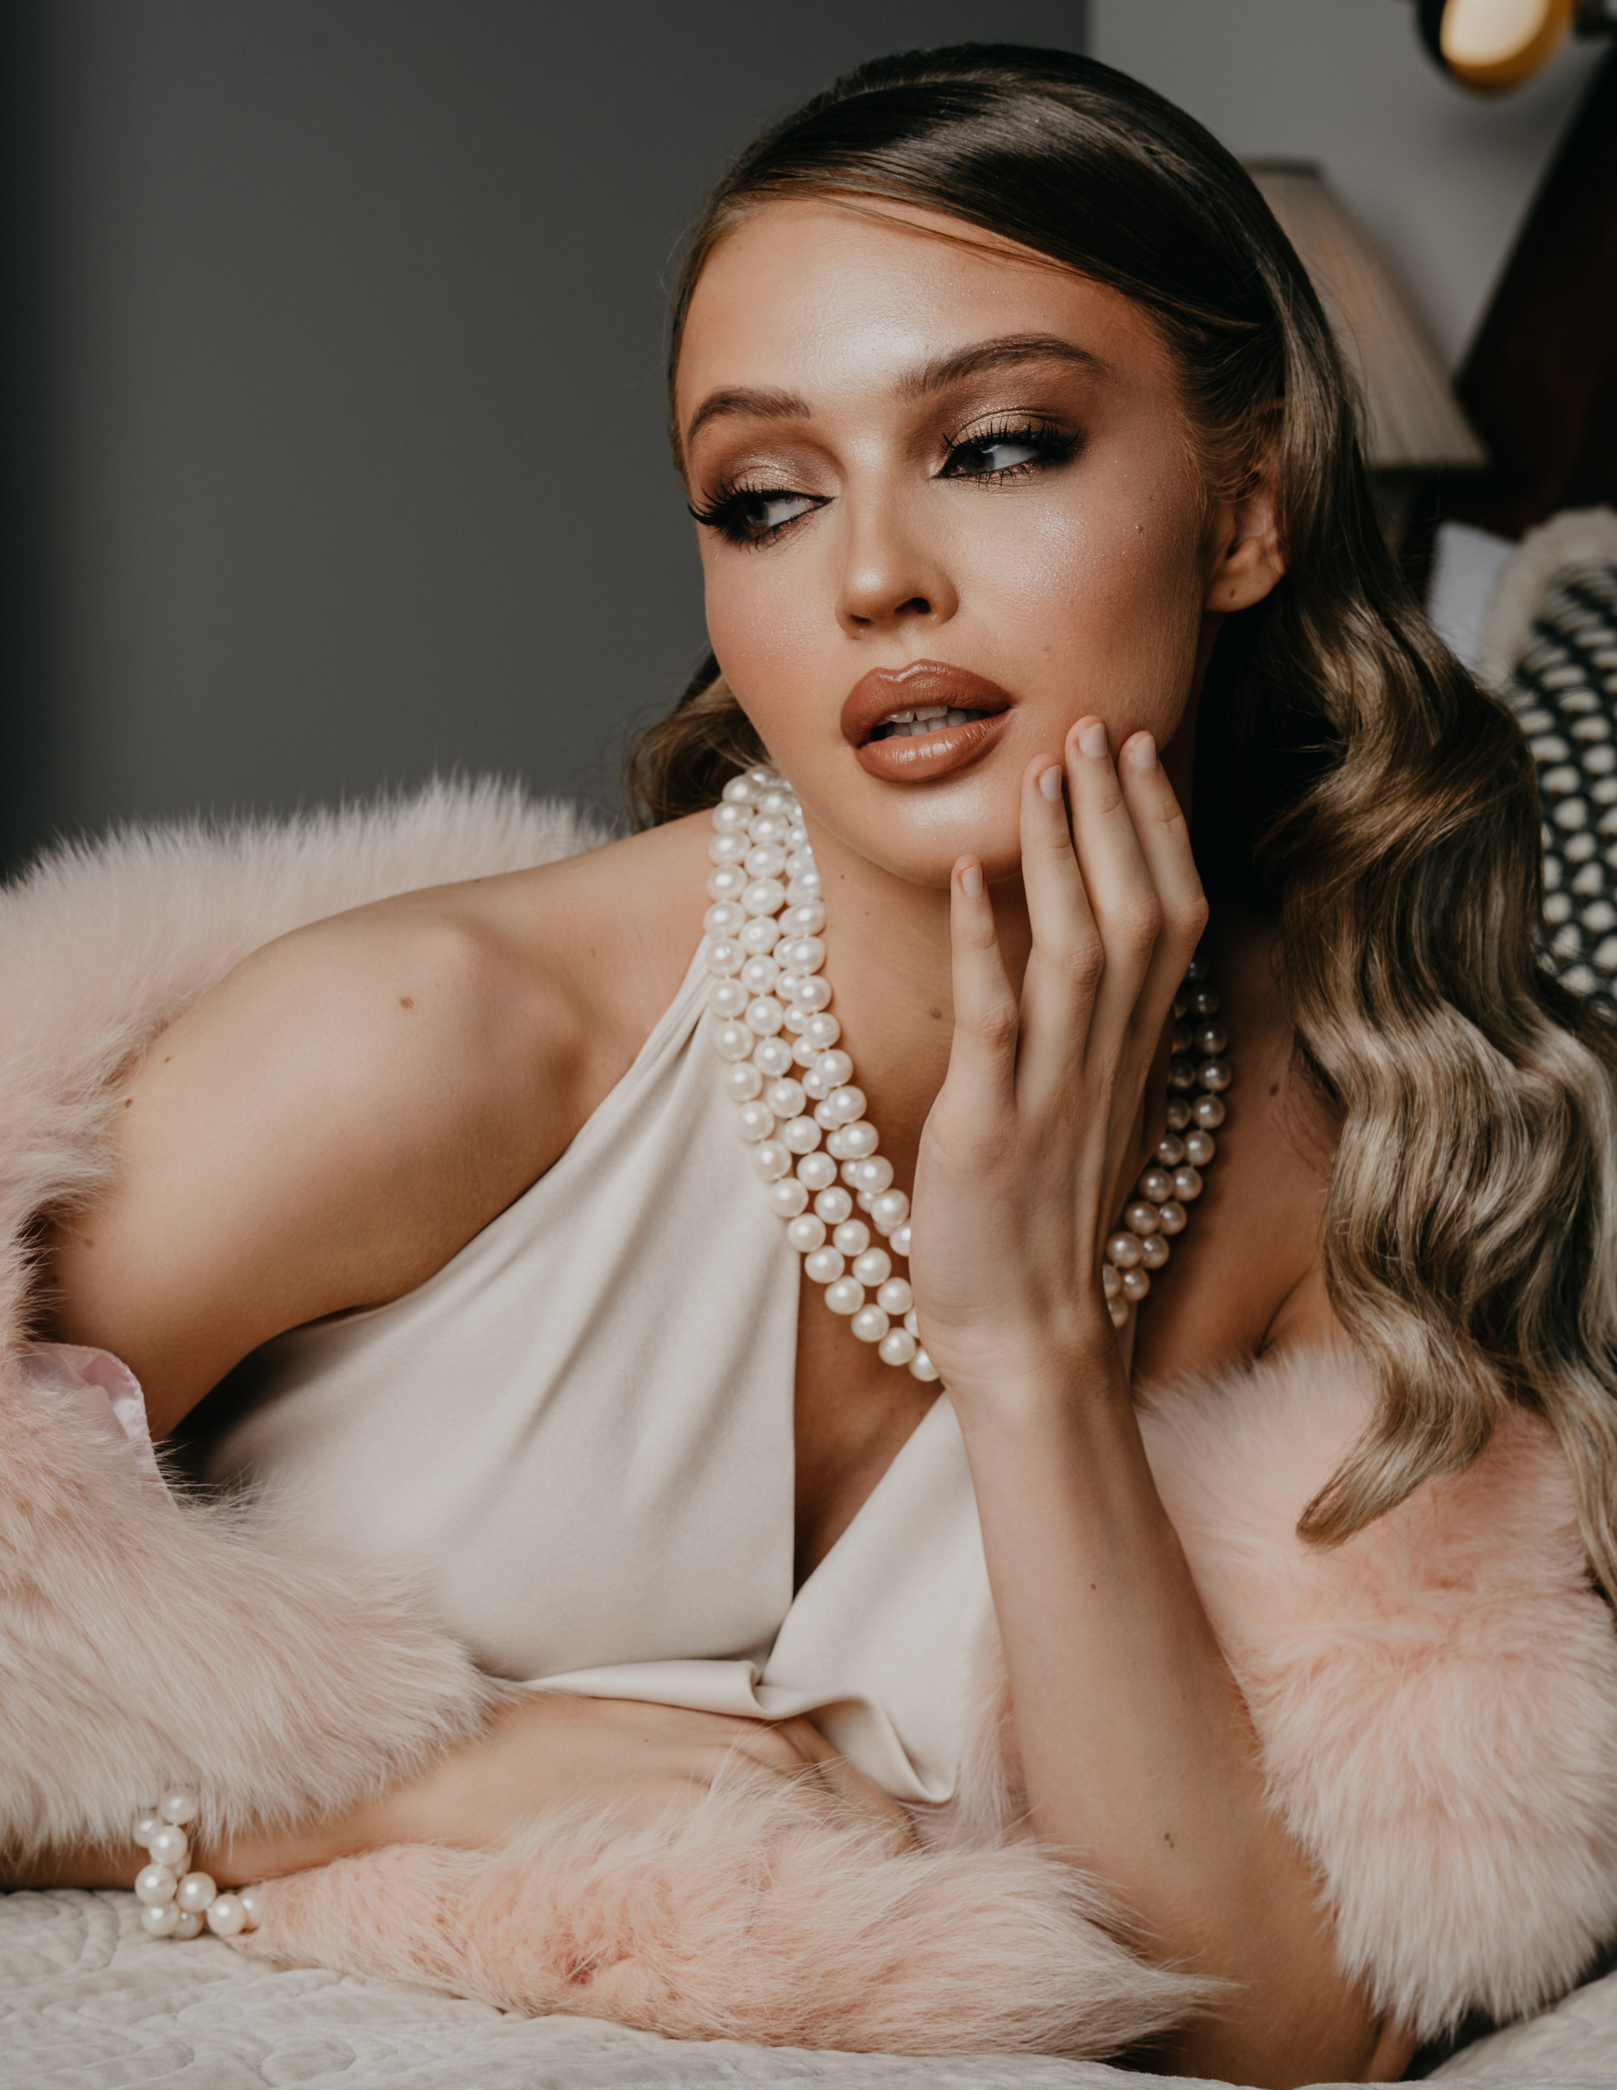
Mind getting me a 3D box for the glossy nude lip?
[{"bbox_3d":[0.031,-0.084,1.225,0.048,0.029,0.020,-16,-9,23],"label":"glossy nude lip"}]

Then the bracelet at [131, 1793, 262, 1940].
[{"bbox_3d":[-0.157,0.210,1.220,0.043,0.046,0.058,0,5,0],"label":"bracelet"}]

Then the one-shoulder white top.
[{"bbox_3d":[-0.049,0.095,1.340,0.260,0.240,0.190,6,17,-9],"label":"one-shoulder white top"}]

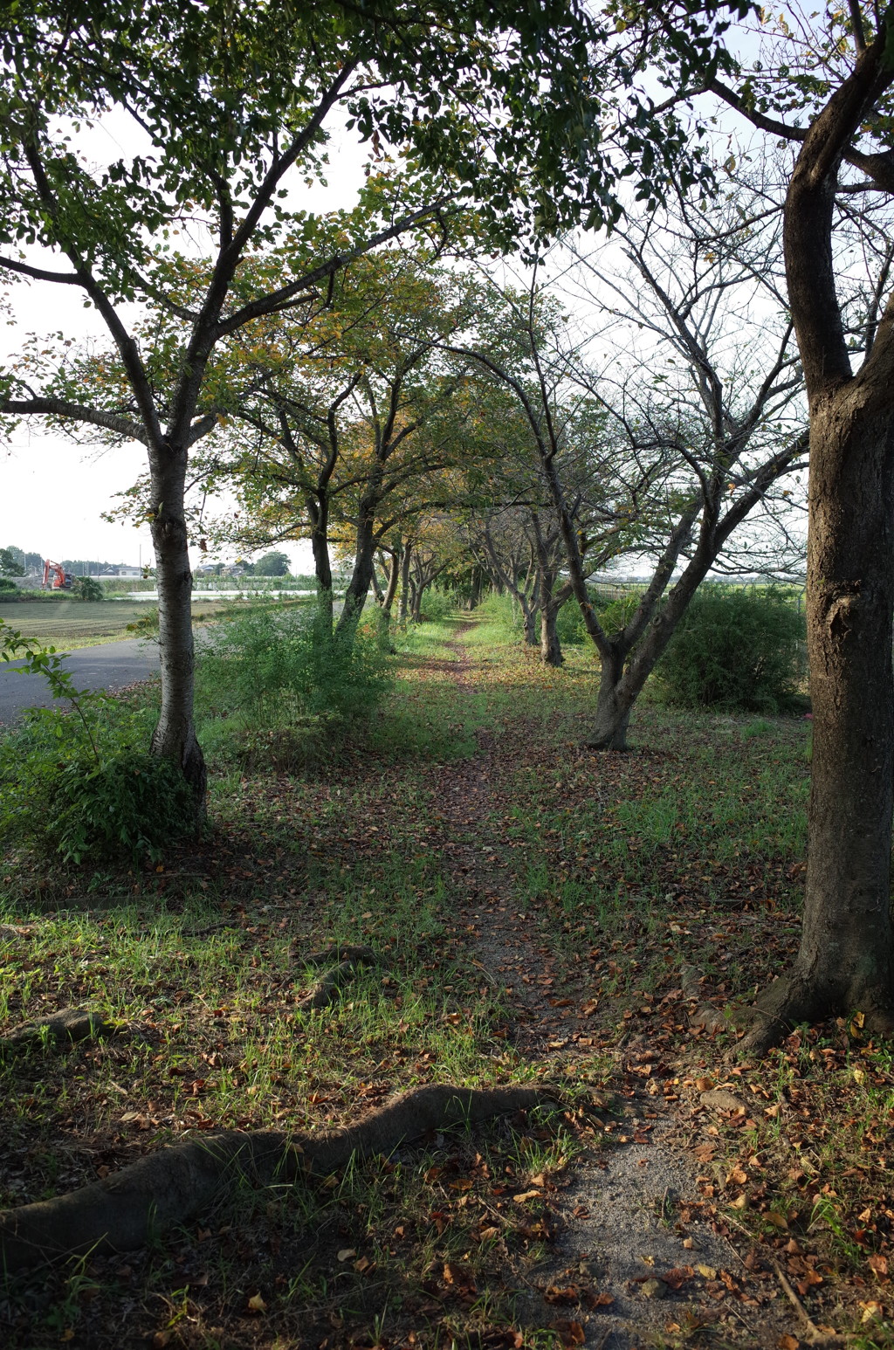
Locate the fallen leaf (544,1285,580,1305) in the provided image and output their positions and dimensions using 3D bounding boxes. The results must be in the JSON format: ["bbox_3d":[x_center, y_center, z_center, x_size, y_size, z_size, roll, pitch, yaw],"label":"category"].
[{"bbox_3d":[0.239,1.297,2.191,0.076,0.022,0.042,0,5,0],"label":"fallen leaf"}]

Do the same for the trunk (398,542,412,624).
[{"bbox_3d":[-1.348,-2.895,33.497,0.420,2.654,0.380,0,5,0],"label":"trunk"}]

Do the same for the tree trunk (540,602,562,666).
[{"bbox_3d":[1.847,-0.698,18.543,0.420,1.121,0.400,0,5,0],"label":"tree trunk"}]

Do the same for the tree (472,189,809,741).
[{"bbox_3d":[1.818,-1.860,9.591,3.337,5.094,3.500,0,5,0],"label":"tree"}]

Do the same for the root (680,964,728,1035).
[{"bbox_3d":[0.898,1.146,3.666,0.170,0.090,0.520,0,5,5],"label":"root"}]

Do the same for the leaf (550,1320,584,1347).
[{"bbox_3d":[0.237,1.304,2.075,0.072,0.025,0.052,0,5,0],"label":"leaf"}]

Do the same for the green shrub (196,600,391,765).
[{"bbox_3d":[-1.497,-0.059,10.238,1.950,1.380,1.900,0,5,0],"label":"green shrub"}]

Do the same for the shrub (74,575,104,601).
[{"bbox_3d":[-27.324,-6.644,80.000,2.200,1.950,2.100,0,5,0],"label":"shrub"}]

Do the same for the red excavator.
[{"bbox_3d":[-63.480,-16.242,171.233,2.600,5.234,6.200,2,5,17],"label":"red excavator"}]

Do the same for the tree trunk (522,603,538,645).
[{"bbox_3d":[1.955,-1.201,24.600,0.360,1.020,0.340,0,5,0],"label":"tree trunk"}]

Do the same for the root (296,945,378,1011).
[{"bbox_3d":[-0.421,1.152,3.996,0.320,0.100,0.460,0,5,0],"label":"root"}]

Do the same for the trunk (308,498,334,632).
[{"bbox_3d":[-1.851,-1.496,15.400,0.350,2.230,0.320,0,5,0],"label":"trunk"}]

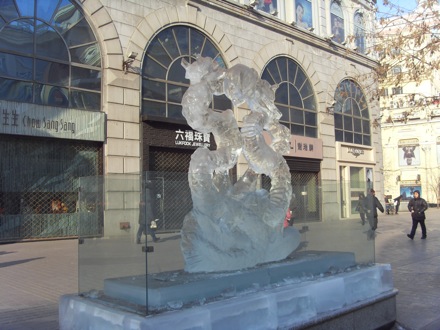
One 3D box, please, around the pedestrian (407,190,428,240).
[{"bbox_3d":[6.683,1.676,16.855,0.600,1.674,0.500,-4,-5,37],"label":"pedestrian"}]

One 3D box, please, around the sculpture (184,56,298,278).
[{"bbox_3d":[0.256,0.027,5.016,0.500,1.940,1.550,-4,-5,45],"label":"sculpture"}]

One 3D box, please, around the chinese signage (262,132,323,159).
[{"bbox_3d":[3.983,-1.027,27.096,0.300,1.154,6.227,-4,-5,44],"label":"chinese signage"}]

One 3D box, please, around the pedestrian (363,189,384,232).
[{"bbox_3d":[6.204,1.823,20.256,0.500,1.712,0.550,1,-4,-30],"label":"pedestrian"}]

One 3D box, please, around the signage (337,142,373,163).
[{"bbox_3d":[8.946,-0.721,32.147,0.300,1.144,4.911,-4,-5,44],"label":"signage"}]

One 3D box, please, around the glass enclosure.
[{"bbox_3d":[0.310,0.629,4.936,0.937,0.977,3.250,-4,-5,45],"label":"glass enclosure"}]

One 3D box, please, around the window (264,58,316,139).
[{"bbox_3d":[3.685,-3.799,27.396,0.350,4.404,5.468,-4,-5,44],"label":"window"}]

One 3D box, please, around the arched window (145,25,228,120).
[{"bbox_3d":[-1.419,-4.035,22.225,0.350,4.485,5.417,-4,-5,44],"label":"arched window"}]

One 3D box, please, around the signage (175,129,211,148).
[{"bbox_3d":[-1.120,-1.150,22.017,0.120,0.719,2.177,-4,-5,44],"label":"signage"}]

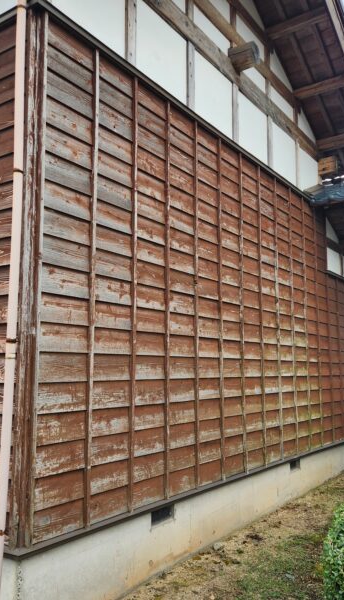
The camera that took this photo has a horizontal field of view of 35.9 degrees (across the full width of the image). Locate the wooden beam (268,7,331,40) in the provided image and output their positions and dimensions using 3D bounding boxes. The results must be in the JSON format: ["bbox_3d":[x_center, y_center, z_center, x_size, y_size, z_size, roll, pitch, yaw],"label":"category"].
[{"bbox_3d":[1.559,-3.423,6.591,0.780,0.108,0.110,-5,-9,34],"label":"wooden beam"}]

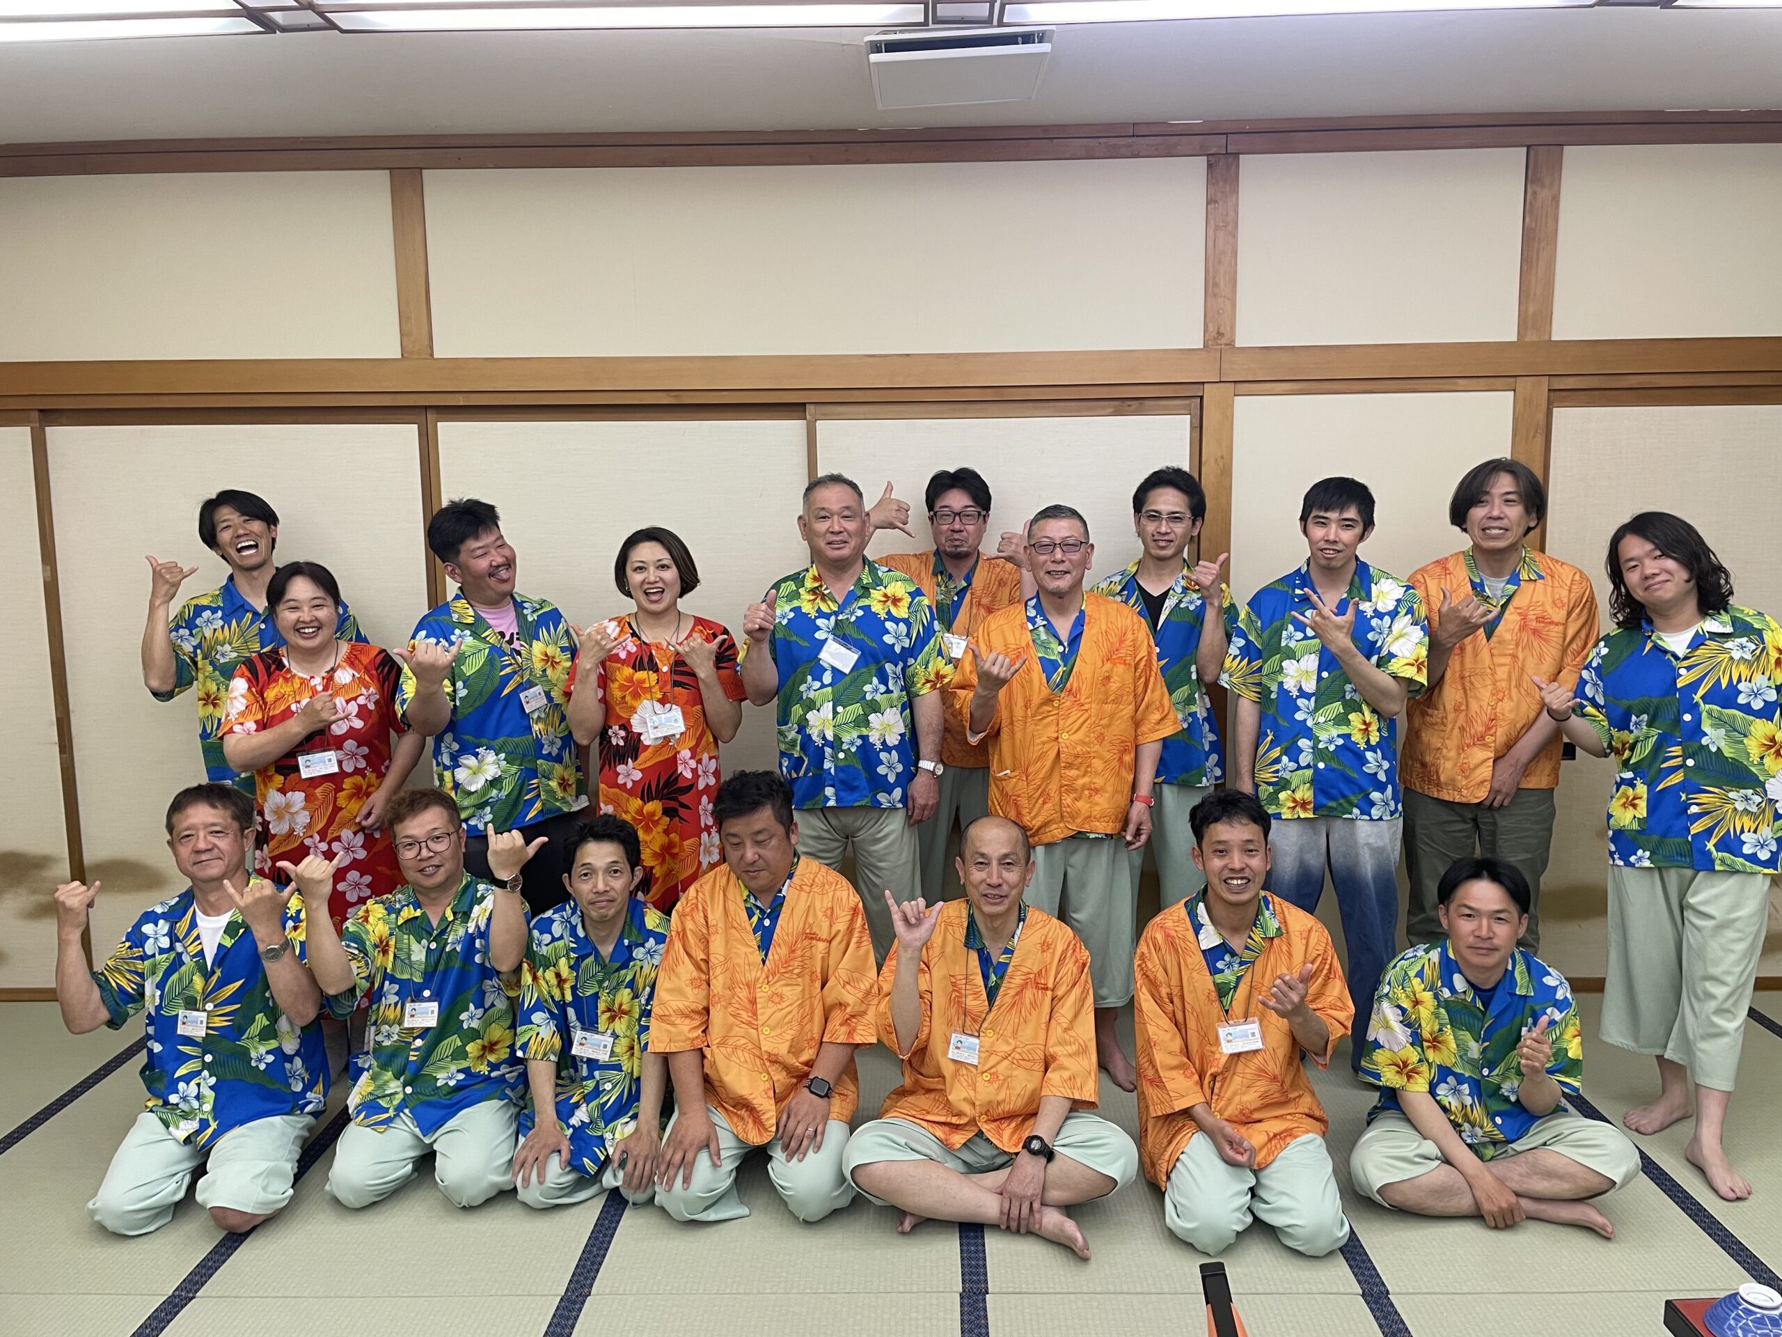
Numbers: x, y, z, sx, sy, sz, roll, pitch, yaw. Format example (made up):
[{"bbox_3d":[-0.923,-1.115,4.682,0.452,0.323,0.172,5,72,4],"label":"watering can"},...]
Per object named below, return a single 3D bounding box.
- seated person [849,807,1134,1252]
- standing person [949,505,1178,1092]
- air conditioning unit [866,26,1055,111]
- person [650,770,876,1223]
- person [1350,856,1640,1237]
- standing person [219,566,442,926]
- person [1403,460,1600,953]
[{"bbox_3d":[0.248,0.846,3.339,0.730,0.920,0.700,0,8,3],"label":"seated person"},{"bbox_3d":[0.479,0.375,3.742,0.610,1.650,0.420,1,8,9],"label":"standing person"},{"bbox_3d":[0.180,-1.590,3.587,0.480,0.080,0.520,-1,8,1],"label":"air conditioning unit"},{"bbox_3d":[-0.310,0.781,3.442,0.570,1.035,0.660,0,8,7],"label":"person"},{"bbox_3d":[1.494,0.883,3.392,0.710,0.800,0.680,1,8,15],"label":"person"},{"bbox_3d":[-1.537,0.475,3.674,0.560,1.525,0.420,-4,9,-19],"label":"standing person"},{"bbox_3d":[1.795,0.271,3.975,0.570,1.755,0.400,3,9,25],"label":"person"}]

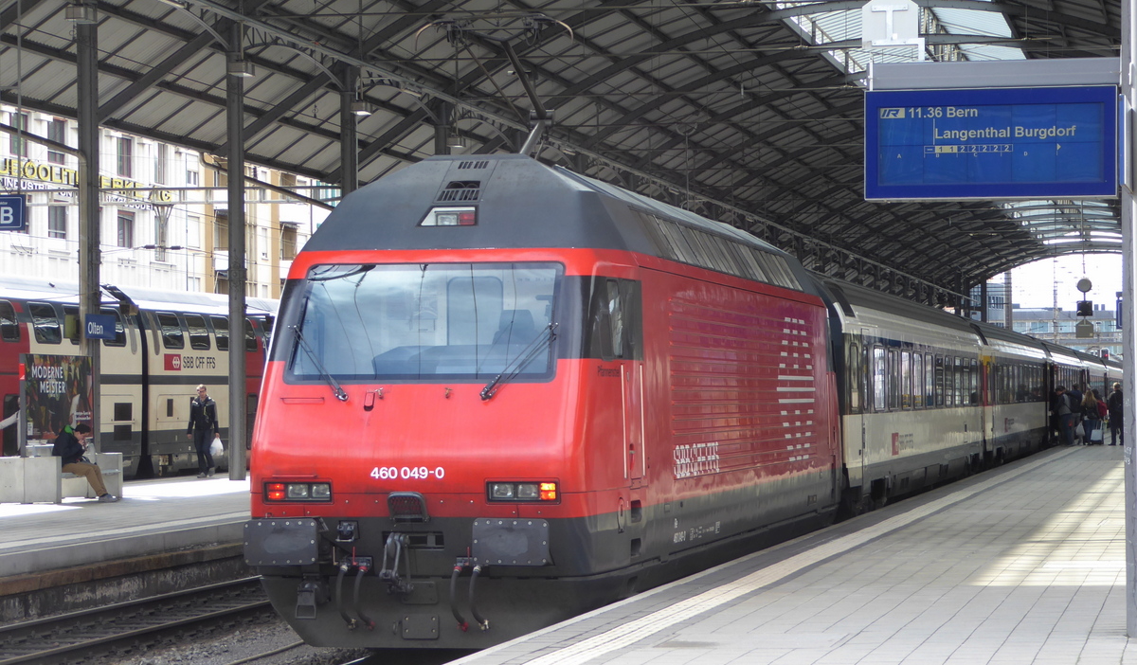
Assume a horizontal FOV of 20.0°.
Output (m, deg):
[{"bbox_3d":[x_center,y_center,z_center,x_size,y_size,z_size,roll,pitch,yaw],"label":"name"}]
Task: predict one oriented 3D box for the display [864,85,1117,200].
[{"bbox_3d":[2.670,-1.195,20.350,1.560,0.680,0.280,-1,-1,11],"label":"display"}]

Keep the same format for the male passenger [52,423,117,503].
[{"bbox_3d":[-7.085,1.901,47.150,0.880,1.160,0.500,-1,-1,11],"label":"male passenger"}]

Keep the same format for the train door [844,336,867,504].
[{"bbox_3d":[3.787,1.122,42.600,0.100,2.130,0.950,-1,-1,17],"label":"train door"}]

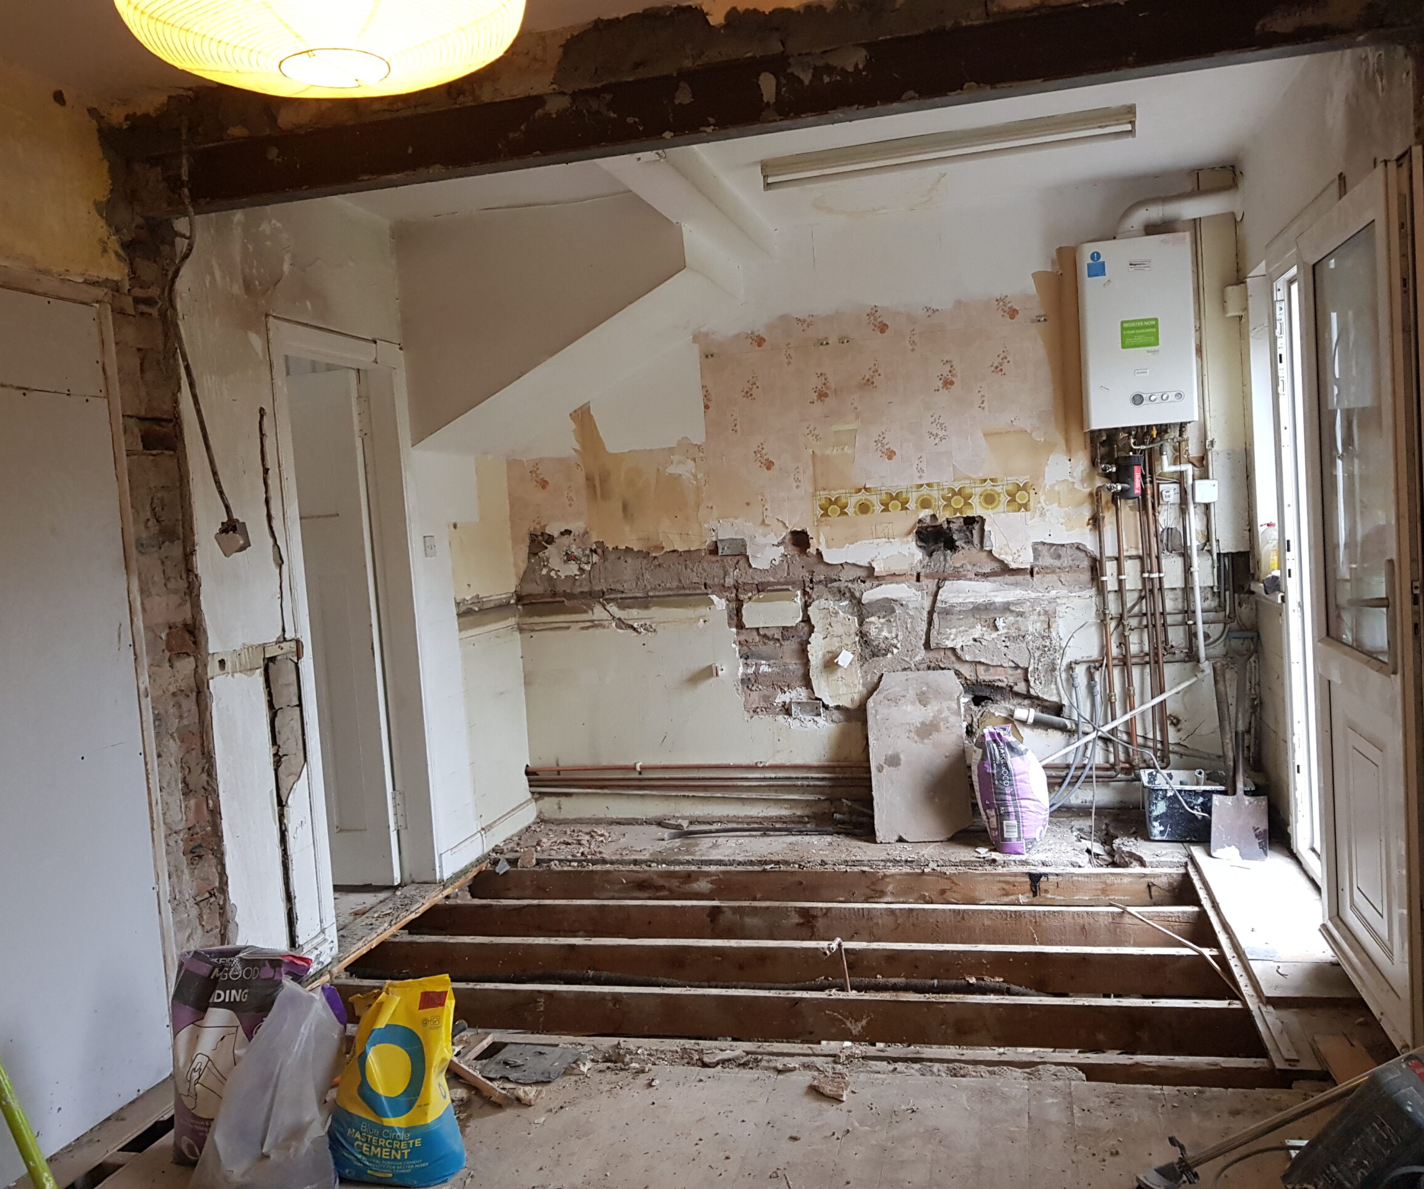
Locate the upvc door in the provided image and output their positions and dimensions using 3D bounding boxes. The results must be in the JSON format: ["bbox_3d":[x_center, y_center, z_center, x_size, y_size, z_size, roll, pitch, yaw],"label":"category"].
[{"bbox_3d":[1.674,0.033,3.064,0.070,2.030,0.800,-3,4,14],"label":"upvc door"}]

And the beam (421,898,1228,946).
[{"bbox_3d":[0.271,1.178,4.298,2.940,0.130,0.055,-3,4,14],"label":"beam"}]

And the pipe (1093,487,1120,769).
[{"bbox_3d":[1.630,0.137,4.913,0.026,1.176,0.026,-4,4,14],"label":"pipe"}]

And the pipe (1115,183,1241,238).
[{"bbox_3d":[1.807,-1.467,4.618,0.460,0.170,0.100,-3,4,14],"label":"pipe"}]

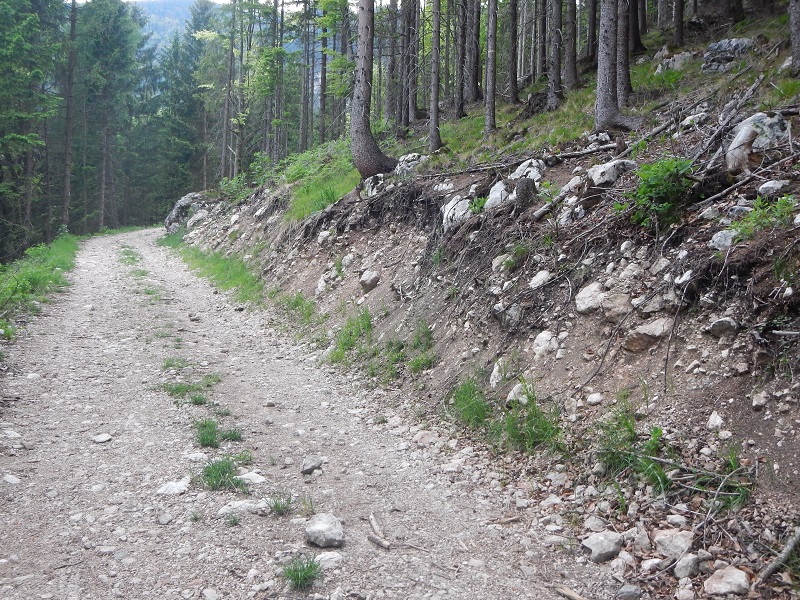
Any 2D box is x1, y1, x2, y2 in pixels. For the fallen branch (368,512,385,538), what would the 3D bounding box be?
[{"bbox_3d":[-0.104,1.060,3.910,0.025,0.025,0.271,1,8,-15],"label":"fallen branch"}]

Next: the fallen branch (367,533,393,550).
[{"bbox_3d":[-0.093,1.100,3.790,0.030,0.028,0.140,-5,9,-43],"label":"fallen branch"}]

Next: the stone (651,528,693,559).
[{"bbox_3d":[1.256,1.117,3.816,0.172,0.106,0.129,2,1,19],"label":"stone"}]

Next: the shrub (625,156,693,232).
[{"bbox_3d":[1.842,-0.752,5.930,0.480,0.480,0.430,1,0,17],"label":"shrub"}]

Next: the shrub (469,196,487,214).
[{"bbox_3d":[0.792,-0.965,8.500,0.180,0.180,0.160,1,2,0],"label":"shrub"}]

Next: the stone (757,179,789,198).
[{"bbox_3d":[2.579,-0.772,5.760,0.220,0.120,0.150,1,0,24],"label":"stone"}]

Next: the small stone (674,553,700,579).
[{"bbox_3d":[1.265,1.173,3.664,0.102,0.092,0.091,2,1,20],"label":"small stone"}]

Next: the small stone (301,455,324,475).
[{"bbox_3d":[-0.507,0.947,4.790,0.120,0.070,0.105,1,0,-6],"label":"small stone"}]

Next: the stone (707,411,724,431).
[{"bbox_3d":[1.811,0.694,4.771,0.083,0.102,0.075,2,1,21],"label":"stone"}]

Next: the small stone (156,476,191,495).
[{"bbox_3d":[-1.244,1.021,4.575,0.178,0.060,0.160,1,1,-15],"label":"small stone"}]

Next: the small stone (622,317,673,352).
[{"bbox_3d":[1.476,0.206,4.960,0.290,0.170,0.200,1,0,17],"label":"small stone"}]

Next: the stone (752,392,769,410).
[{"bbox_3d":[1.863,0.525,4.300,0.080,0.080,0.075,2,2,17],"label":"stone"}]

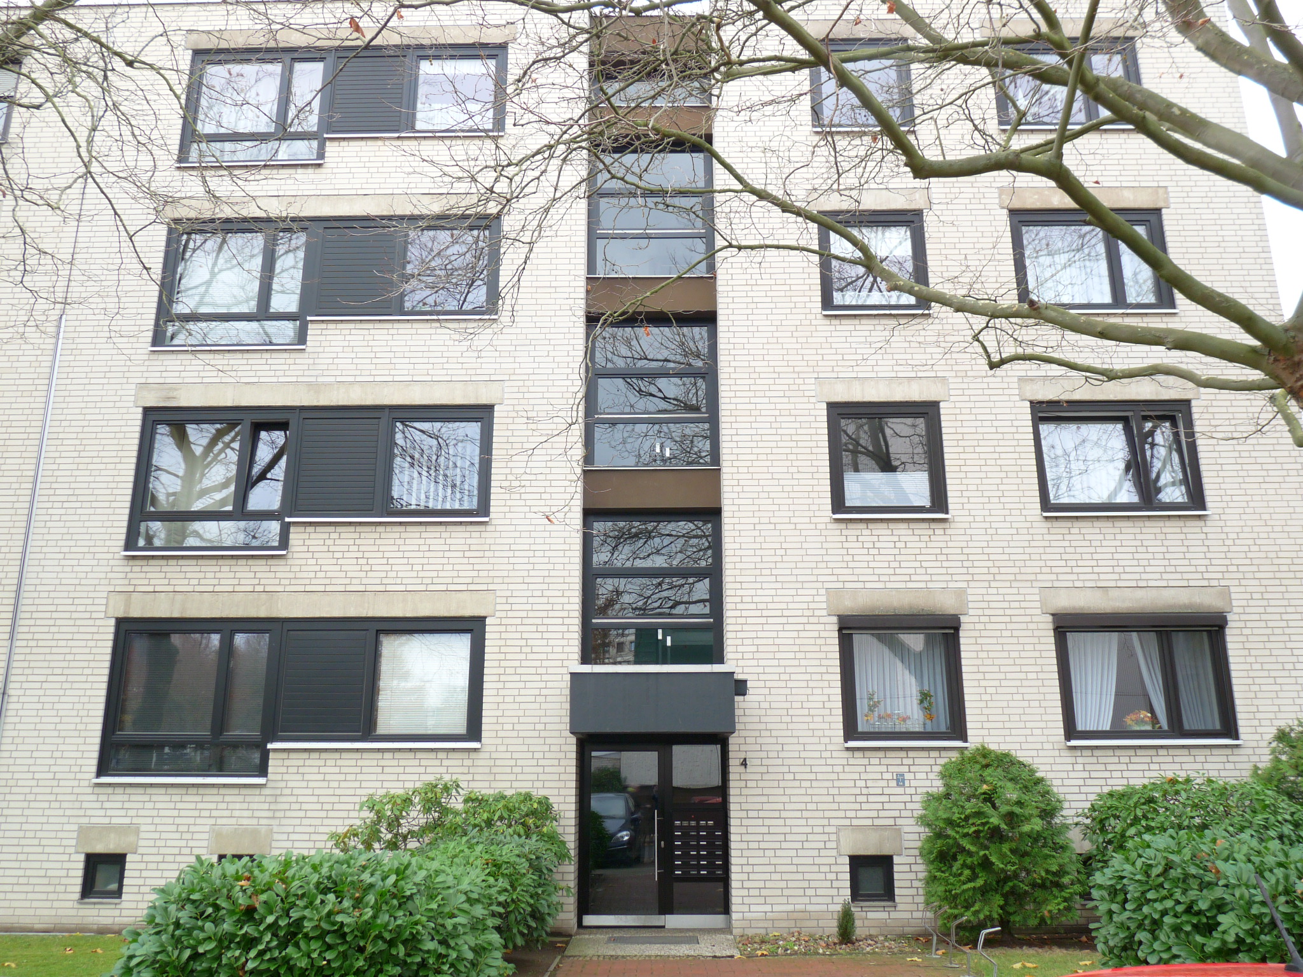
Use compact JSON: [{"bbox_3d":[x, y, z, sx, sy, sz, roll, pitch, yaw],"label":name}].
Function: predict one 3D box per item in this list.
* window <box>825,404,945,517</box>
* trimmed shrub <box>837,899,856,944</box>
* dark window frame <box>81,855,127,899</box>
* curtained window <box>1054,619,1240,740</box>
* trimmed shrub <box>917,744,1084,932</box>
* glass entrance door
[{"bbox_3d":[2.981,-0.375,12.931,1.426,1.465,0.120,0,-15,1],"label":"window"},{"bbox_3d":[2.090,4.642,10.899,0.218,0.442,0.240,0,-15,1],"label":"trimmed shrub"},{"bbox_3d":[-6.314,4.496,11.786,0.477,0.496,0.120,0,-15,1],"label":"dark window frame"},{"bbox_3d":[5.882,2.261,12.177,2.032,1.463,0.140,0,-15,1],"label":"curtained window"},{"bbox_3d":[3.734,3.770,10.867,1.764,2.003,1.600,0,-15,1],"label":"trimmed shrub"},{"bbox_3d":[0.030,4.150,12.282,1.787,2.143,0.120,0,-15,1],"label":"glass entrance door"}]

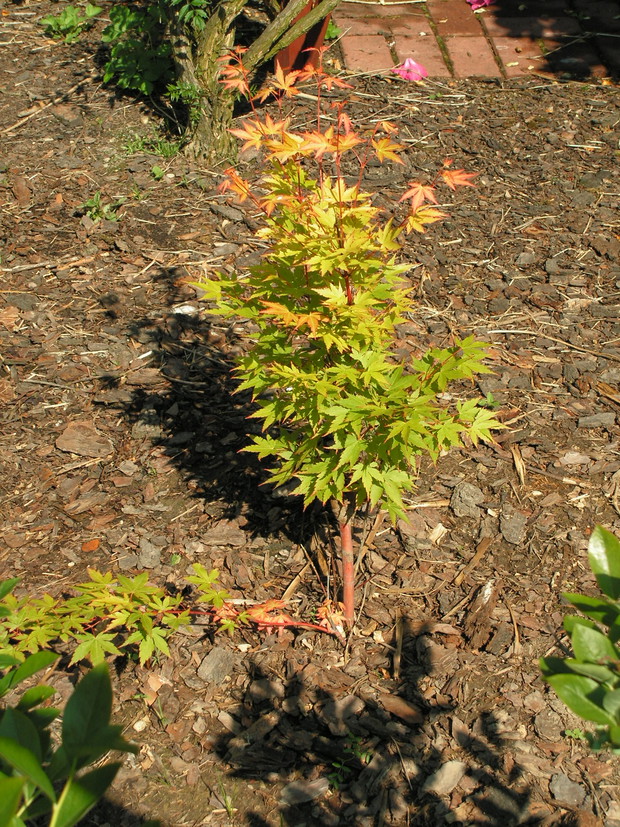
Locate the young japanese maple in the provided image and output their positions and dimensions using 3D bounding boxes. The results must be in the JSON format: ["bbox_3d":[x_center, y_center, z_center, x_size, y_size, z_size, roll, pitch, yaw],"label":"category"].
[{"bbox_3d":[0.042,-0.035,1.700,0.325,0.730,0.310,1,37,-1],"label":"young japanese maple"}]

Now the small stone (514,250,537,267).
[{"bbox_3d":[0.354,-0.252,2.590,0.032,0.016,0.025,1,37,-1],"label":"small stone"}]

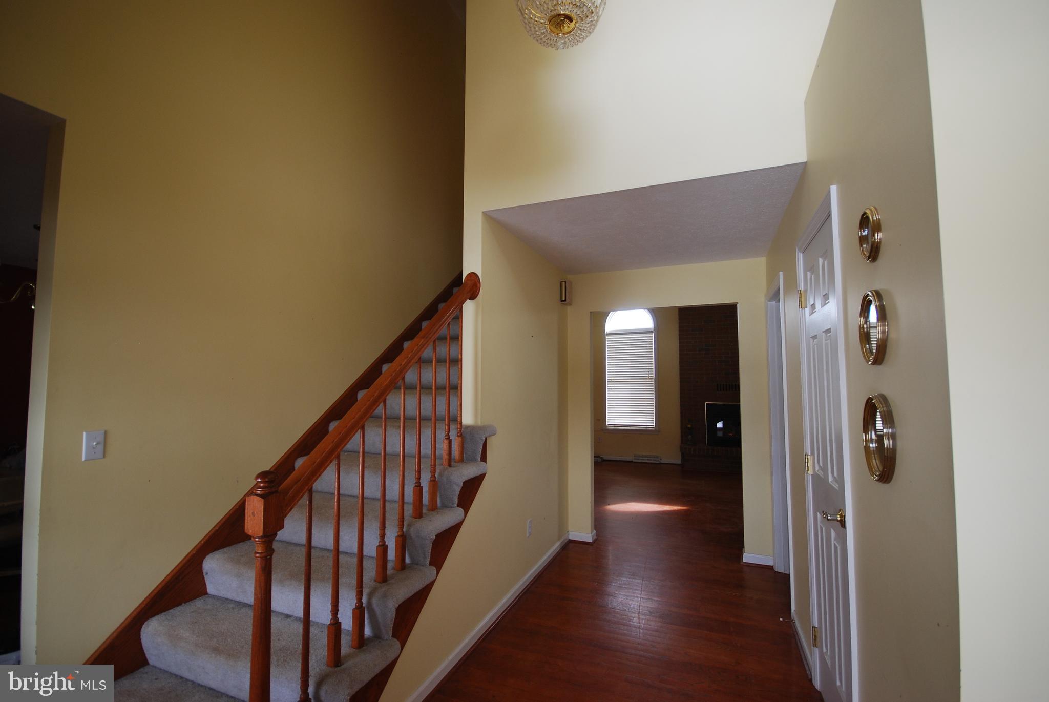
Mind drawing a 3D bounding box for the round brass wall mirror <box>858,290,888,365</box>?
[{"bbox_3d":[0.967,-0.065,1.210,0.027,0.208,0.208,-1,-4,23],"label":"round brass wall mirror"}]

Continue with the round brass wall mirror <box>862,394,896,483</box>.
[{"bbox_3d":[0.975,0.241,1.200,0.028,0.240,0.240,-1,-4,23],"label":"round brass wall mirror"}]

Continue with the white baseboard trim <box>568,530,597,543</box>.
[{"bbox_3d":[0.524,1.681,3.994,0.235,0.080,0.140,-1,-4,23],"label":"white baseboard trim"}]

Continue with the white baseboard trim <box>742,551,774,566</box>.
[{"bbox_3d":[1.805,1.616,3.376,0.212,0.078,0.020,-1,-4,23],"label":"white baseboard trim"}]

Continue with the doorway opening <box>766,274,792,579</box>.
[{"bbox_3d":[1.820,0.592,3.020,0.130,2.100,0.760,-1,-4,23],"label":"doorway opening"}]

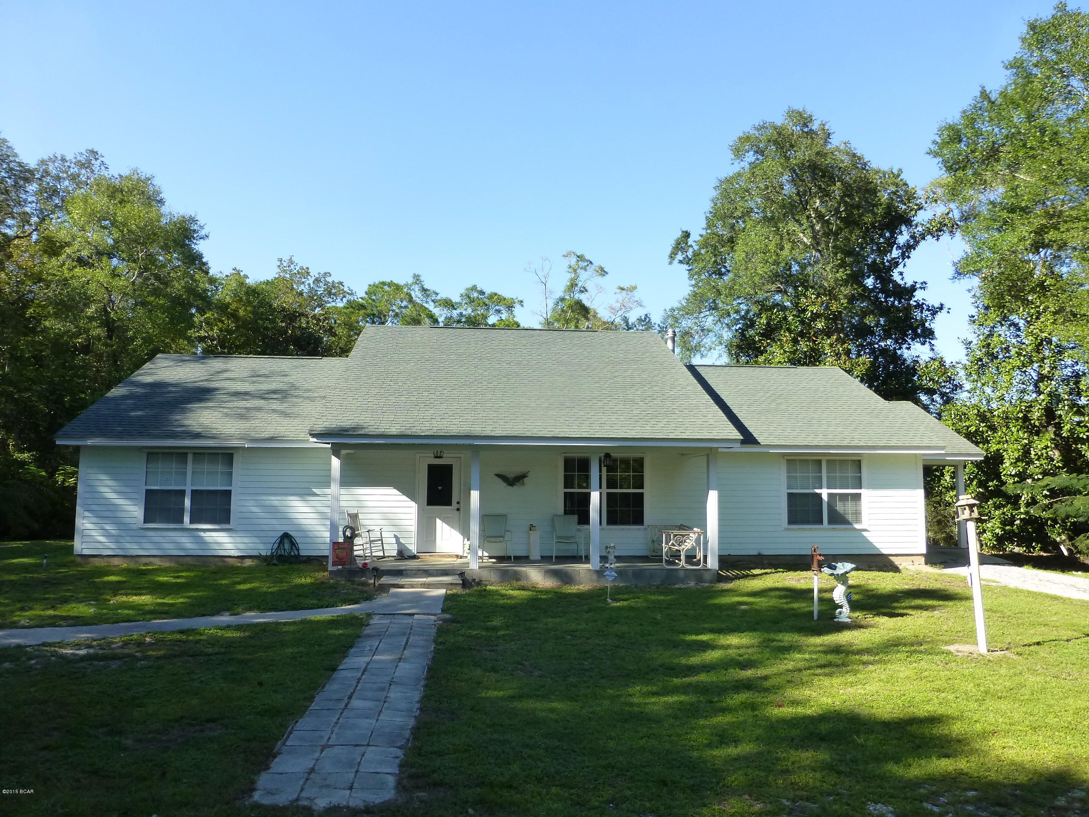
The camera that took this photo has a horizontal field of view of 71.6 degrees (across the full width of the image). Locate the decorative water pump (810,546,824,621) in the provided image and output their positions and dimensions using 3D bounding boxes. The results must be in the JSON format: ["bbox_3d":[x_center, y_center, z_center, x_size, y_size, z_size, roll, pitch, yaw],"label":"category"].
[{"bbox_3d":[3.812,2.429,10.516,0.230,1.026,0.150,-3,-6,36],"label":"decorative water pump"}]

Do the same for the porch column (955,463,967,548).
[{"bbox_3d":[10.456,2.410,18.861,0.150,2.116,0.150,1,-5,-5],"label":"porch column"}]

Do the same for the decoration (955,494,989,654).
[{"bbox_3d":[4.993,1.899,8.730,0.320,1.798,0.300,-2,-5,-5],"label":"decoration"}]

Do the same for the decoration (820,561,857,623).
[{"bbox_3d":[4.069,2.550,10.500,0.440,0.768,0.420,3,-6,-30],"label":"decoration"}]

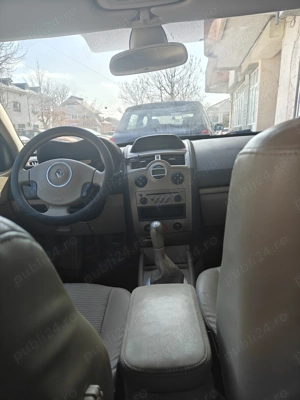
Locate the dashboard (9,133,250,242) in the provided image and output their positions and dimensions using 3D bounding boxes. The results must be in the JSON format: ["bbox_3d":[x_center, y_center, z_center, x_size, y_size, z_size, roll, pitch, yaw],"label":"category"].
[{"bbox_3d":[0.047,-0.087,1.256,1.390,0.410,0.450,-3,14,2],"label":"dashboard"}]

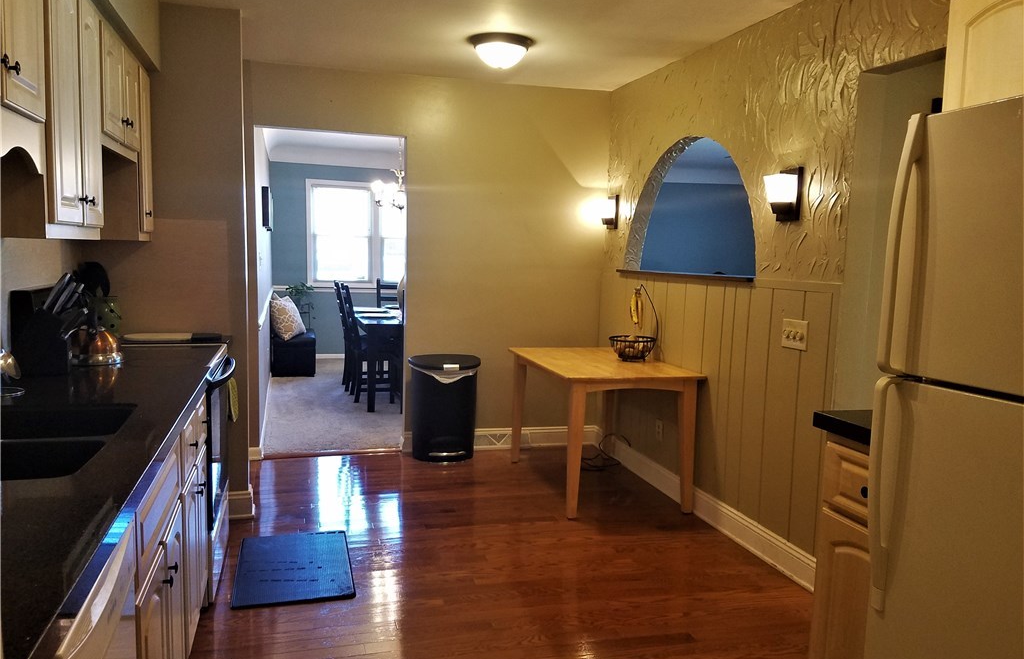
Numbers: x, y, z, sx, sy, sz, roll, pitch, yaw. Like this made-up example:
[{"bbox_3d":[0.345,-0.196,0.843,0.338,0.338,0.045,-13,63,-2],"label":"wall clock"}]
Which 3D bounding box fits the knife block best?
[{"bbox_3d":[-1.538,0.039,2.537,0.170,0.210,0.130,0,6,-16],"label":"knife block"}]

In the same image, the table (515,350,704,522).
[{"bbox_3d":[0.465,0.544,4.448,0.740,0.745,1.210,0,6,-14],"label":"table"}]

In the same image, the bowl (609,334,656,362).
[{"bbox_3d":[0.711,0.118,4.552,0.270,0.125,0.270,1,6,0],"label":"bowl"}]

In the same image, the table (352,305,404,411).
[{"bbox_3d":[-0.979,0.230,7.198,0.930,0.735,1.690,0,6,-16],"label":"table"}]

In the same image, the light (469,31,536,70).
[{"bbox_3d":[-0.061,-1.426,3.991,0.346,0.141,0.346,1,6,0],"label":"light"}]

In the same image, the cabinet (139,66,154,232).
[{"bbox_3d":[-1.807,-0.788,3.404,0.345,0.778,0.270,0,6,-16],"label":"cabinet"}]

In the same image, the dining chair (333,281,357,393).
[{"bbox_3d":[-1.514,0.054,7.527,0.460,1.040,0.450,0,6,-16],"label":"dining chair"}]

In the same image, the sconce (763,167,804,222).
[{"bbox_3d":[1.139,-0.571,3.242,0.115,0.225,0.120,0,6,-16],"label":"sconce"}]

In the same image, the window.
[{"bbox_3d":[-1.670,-1.126,9.286,1.540,1.270,0.100,0,6,-16],"label":"window"}]

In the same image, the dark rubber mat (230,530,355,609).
[{"bbox_3d":[-0.920,0.996,3.258,0.460,0.020,0.690,0,6,-16],"label":"dark rubber mat"}]

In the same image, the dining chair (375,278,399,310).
[{"bbox_3d":[-1.200,-0.021,8.205,0.440,1.010,0.510,0,6,-16],"label":"dining chair"}]

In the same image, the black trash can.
[{"bbox_3d":[-0.438,0.507,4.956,0.450,0.670,0.320,0,6,-16],"label":"black trash can"}]

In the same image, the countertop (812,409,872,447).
[{"bbox_3d":[1.224,0.276,2.133,0.616,0.042,0.392,0,6,-16],"label":"countertop"}]

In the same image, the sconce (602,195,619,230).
[{"bbox_3d":[0.617,-0.761,5.023,0.104,0.218,0.122,0,6,-16],"label":"sconce"}]

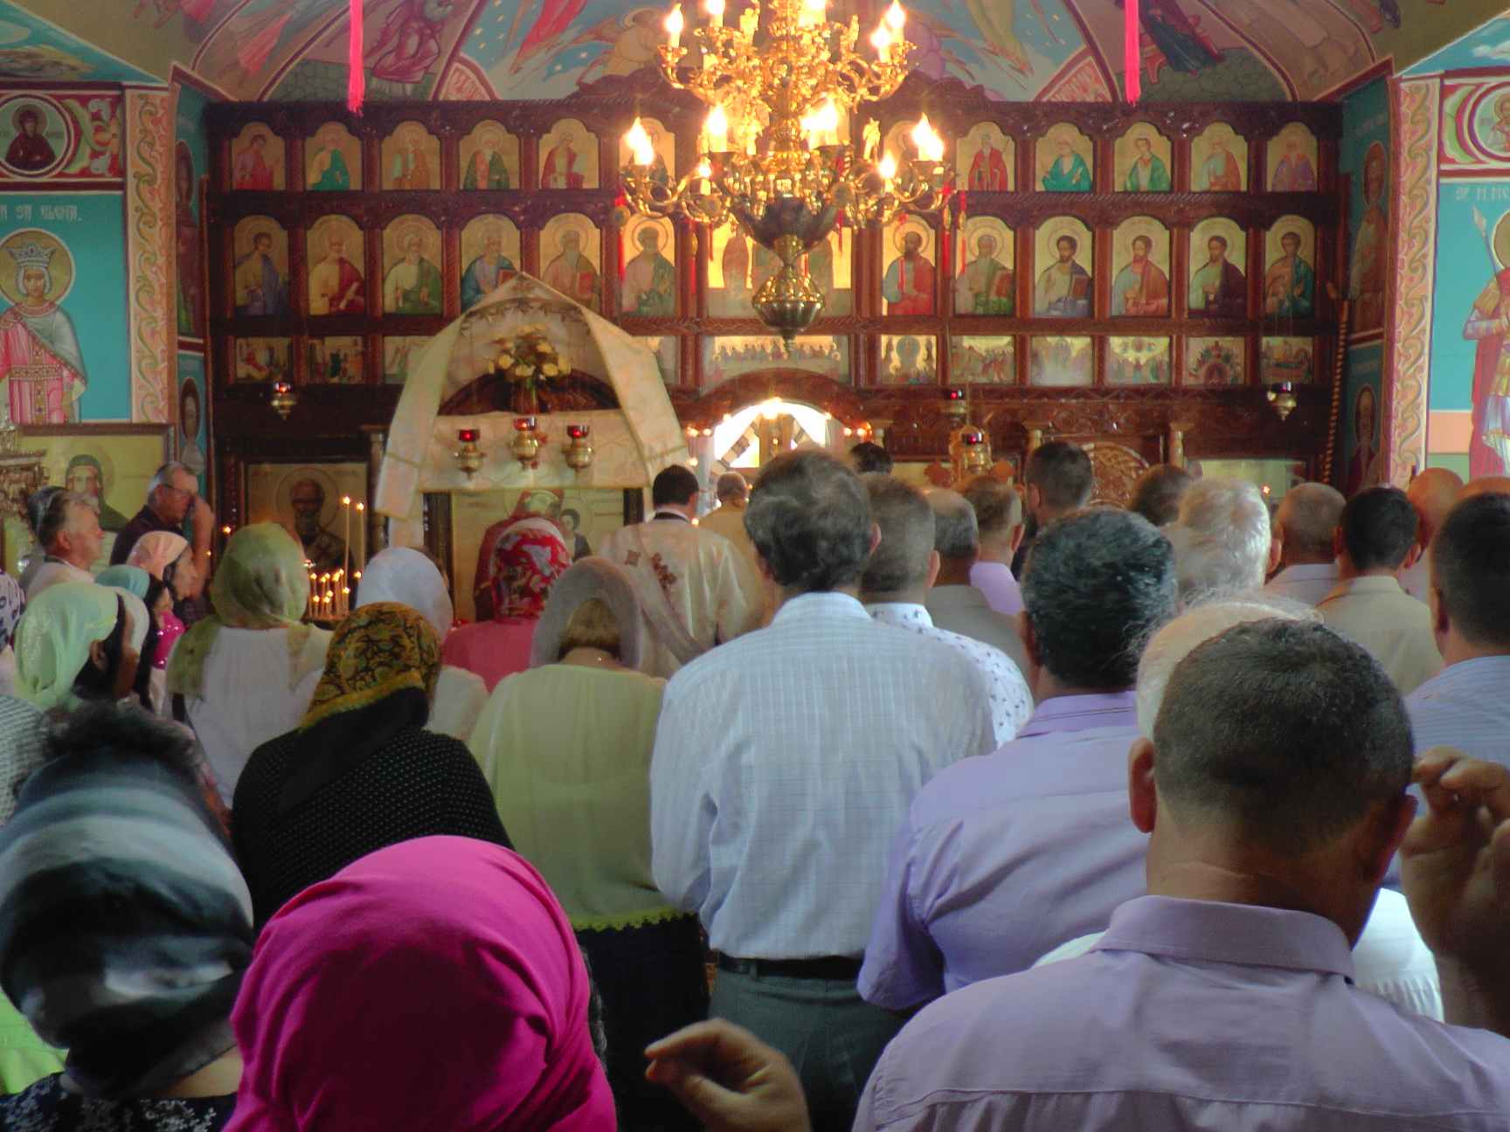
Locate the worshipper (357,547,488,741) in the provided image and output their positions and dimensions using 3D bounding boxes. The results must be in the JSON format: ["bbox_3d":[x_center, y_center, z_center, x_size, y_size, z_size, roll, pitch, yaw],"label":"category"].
[{"bbox_3d":[-0.736,0.747,3.414,0.440,1.584,0.300,0,5,-1],"label":"worshipper"}]

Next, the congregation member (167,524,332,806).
[{"bbox_3d":[-1.028,0.726,3.395,0.450,1.629,0.310,0,5,-3],"label":"congregation member"}]

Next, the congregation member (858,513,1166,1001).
[{"bbox_3d":[0.394,0.795,1.939,0.540,1.725,0.340,-1,5,-8],"label":"congregation member"}]

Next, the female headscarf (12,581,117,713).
[{"bbox_3d":[-1.192,0.142,2.800,0.190,0.235,0.220,2,5,27],"label":"female headscarf"}]

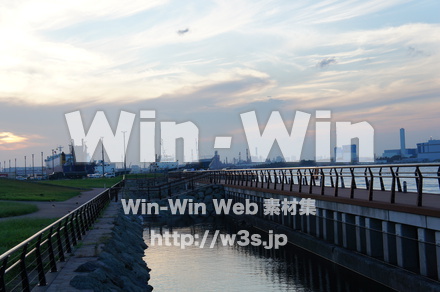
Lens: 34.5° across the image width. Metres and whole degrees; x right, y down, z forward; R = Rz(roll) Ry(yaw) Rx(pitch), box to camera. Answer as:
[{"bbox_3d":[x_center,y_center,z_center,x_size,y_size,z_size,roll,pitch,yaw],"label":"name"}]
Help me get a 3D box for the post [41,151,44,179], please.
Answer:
[{"bbox_3d":[-62.730,6.994,250.000,0.700,9.400,0.600,-1,-2,-17],"label":"post"}]

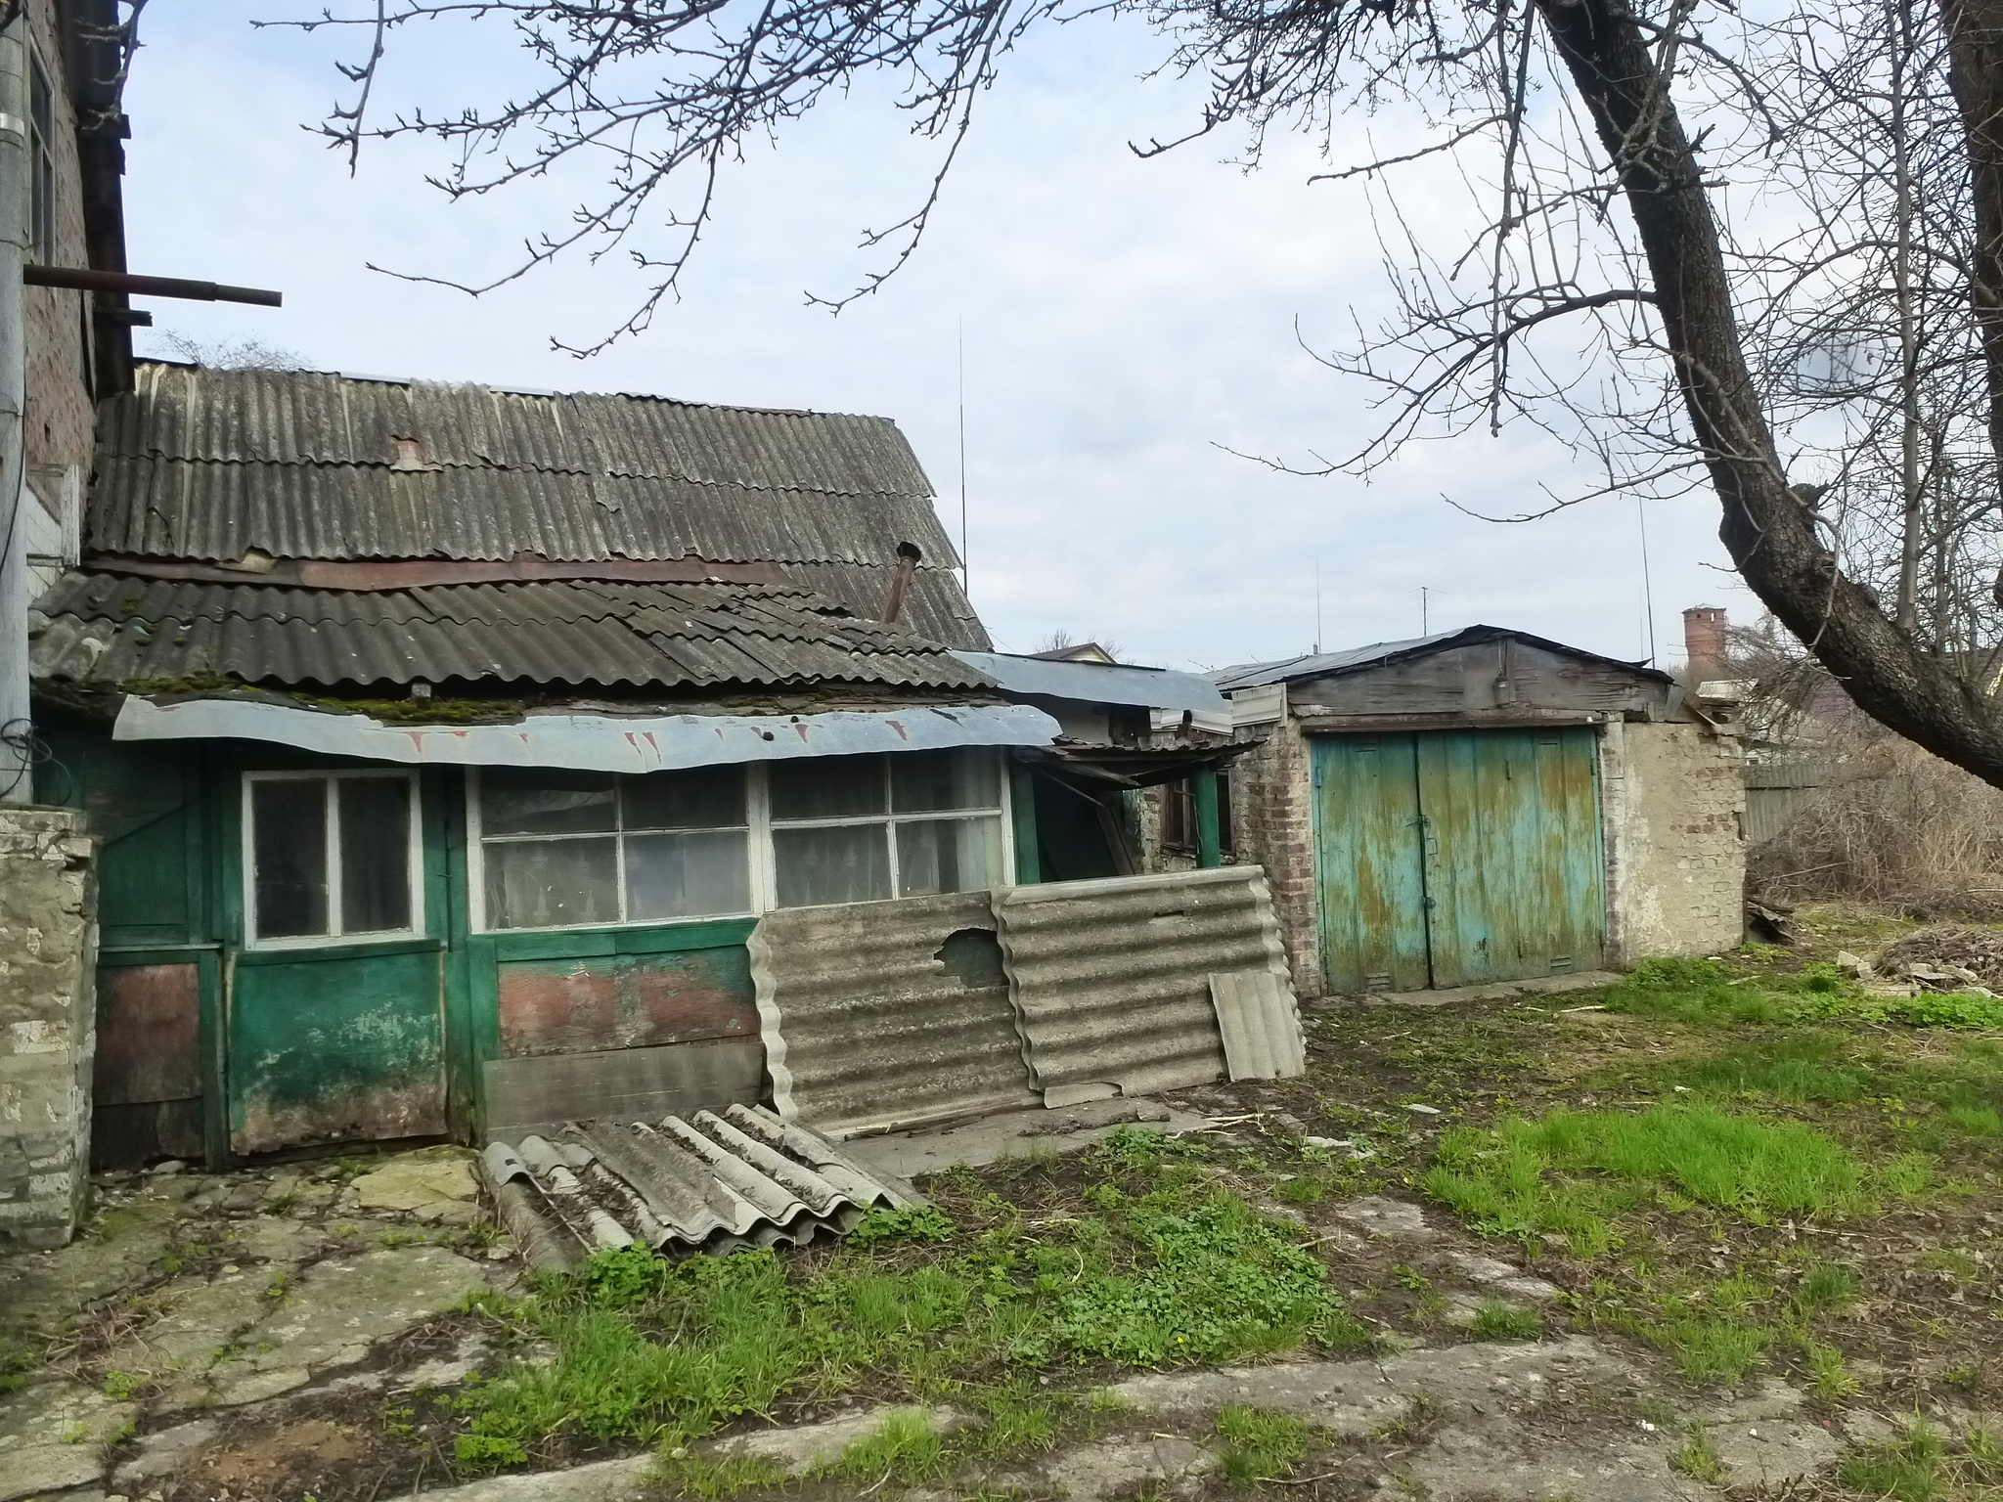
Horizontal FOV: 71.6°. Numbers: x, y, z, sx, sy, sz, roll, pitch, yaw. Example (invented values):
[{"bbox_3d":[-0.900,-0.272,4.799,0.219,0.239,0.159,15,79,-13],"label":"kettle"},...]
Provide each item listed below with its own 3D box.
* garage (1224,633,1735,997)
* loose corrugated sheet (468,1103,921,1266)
[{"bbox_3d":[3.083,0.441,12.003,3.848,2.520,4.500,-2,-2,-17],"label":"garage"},{"bbox_3d":[-1.250,1.630,5.514,1.320,0.190,1.680,-1,-2,-26],"label":"loose corrugated sheet"}]

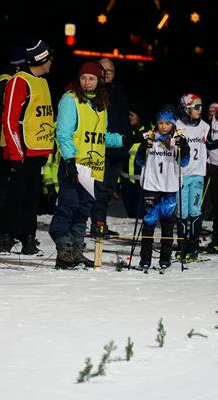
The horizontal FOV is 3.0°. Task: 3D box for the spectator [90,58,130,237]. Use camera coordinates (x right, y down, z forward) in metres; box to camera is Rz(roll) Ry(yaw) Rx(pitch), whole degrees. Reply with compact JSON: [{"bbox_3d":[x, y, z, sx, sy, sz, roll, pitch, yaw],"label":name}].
[{"bbox_3d":[-0.015,-0.515,41.300,0.530,1.770,0.360,0,2,14],"label":"spectator"}]

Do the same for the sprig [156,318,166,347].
[{"bbox_3d":[0.315,0.804,25.200,0.062,0.172,0.062,1,2,0],"label":"sprig"}]

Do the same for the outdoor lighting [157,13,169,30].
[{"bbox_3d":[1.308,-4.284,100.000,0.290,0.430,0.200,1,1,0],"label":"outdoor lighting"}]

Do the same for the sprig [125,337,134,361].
[{"bbox_3d":[0.111,0.806,22.600,0.045,0.130,0.045,1,1,0],"label":"sprig"}]

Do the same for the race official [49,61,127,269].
[{"bbox_3d":[-0.173,-0.291,35.100,0.560,1.740,0.460,0,2,-34],"label":"race official"}]

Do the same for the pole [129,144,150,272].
[{"bbox_3d":[0.255,0.041,34.250,0.070,1.090,0.070,9,9,0],"label":"pole"}]

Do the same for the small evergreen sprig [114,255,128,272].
[{"bbox_3d":[0.094,0.518,34.000,0.115,0.150,0.100,1,1,0],"label":"small evergreen sprig"}]

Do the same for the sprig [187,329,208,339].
[{"bbox_3d":[0.554,0.838,26.100,0.125,0.060,0.080,1,2,0],"label":"sprig"}]

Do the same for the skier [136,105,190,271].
[{"bbox_3d":[0.449,-0.105,35.000,0.460,1.370,0.420,1,2,3],"label":"skier"}]

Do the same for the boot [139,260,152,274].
[{"bbox_3d":[0.301,0.553,34.400,0.100,0.140,0.250,1,1,-5],"label":"boot"}]

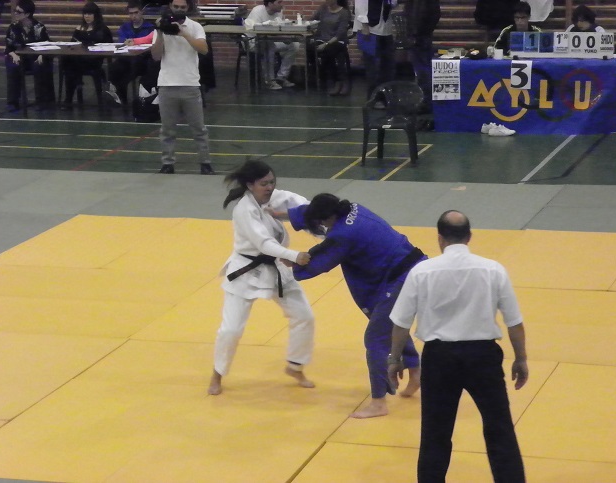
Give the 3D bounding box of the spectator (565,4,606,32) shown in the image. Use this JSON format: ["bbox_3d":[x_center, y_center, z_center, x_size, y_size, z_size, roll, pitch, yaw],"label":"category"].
[{"bbox_3d":[2.954,-1.927,24.950,0.480,1.230,0.720,1,12,10],"label":"spectator"}]

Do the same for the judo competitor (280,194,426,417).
[{"bbox_3d":[0.278,0.379,14.330,0.900,1.310,0.620,3,12,17],"label":"judo competitor"}]

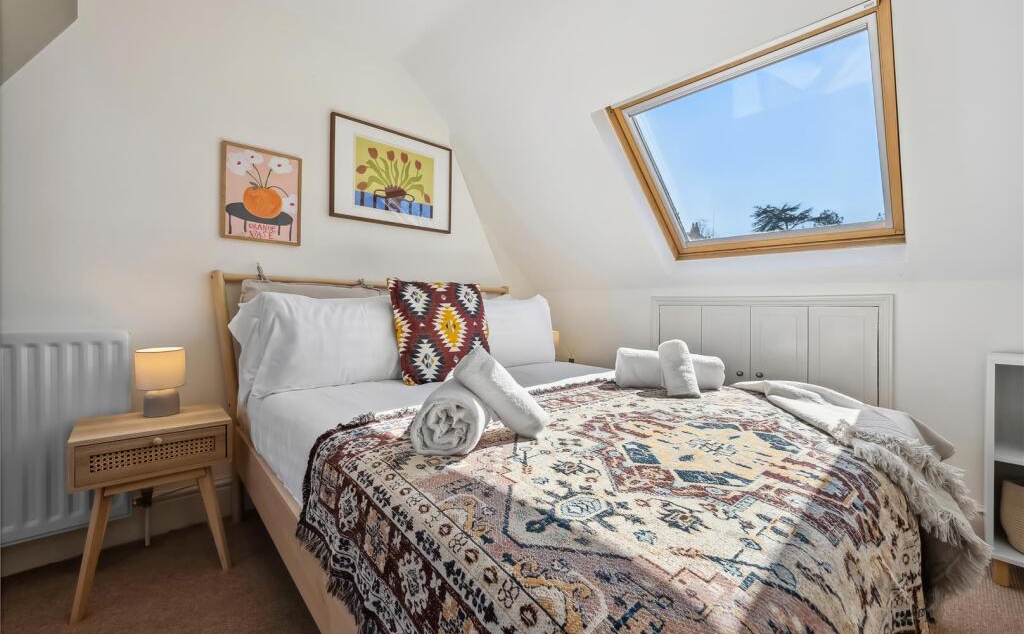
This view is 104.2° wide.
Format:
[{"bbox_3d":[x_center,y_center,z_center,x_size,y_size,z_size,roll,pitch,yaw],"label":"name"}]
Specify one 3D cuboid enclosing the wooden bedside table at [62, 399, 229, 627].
[{"bbox_3d":[-1.217,0.624,1.371,0.383,0.523,0.270,0,0,-41],"label":"wooden bedside table"}]

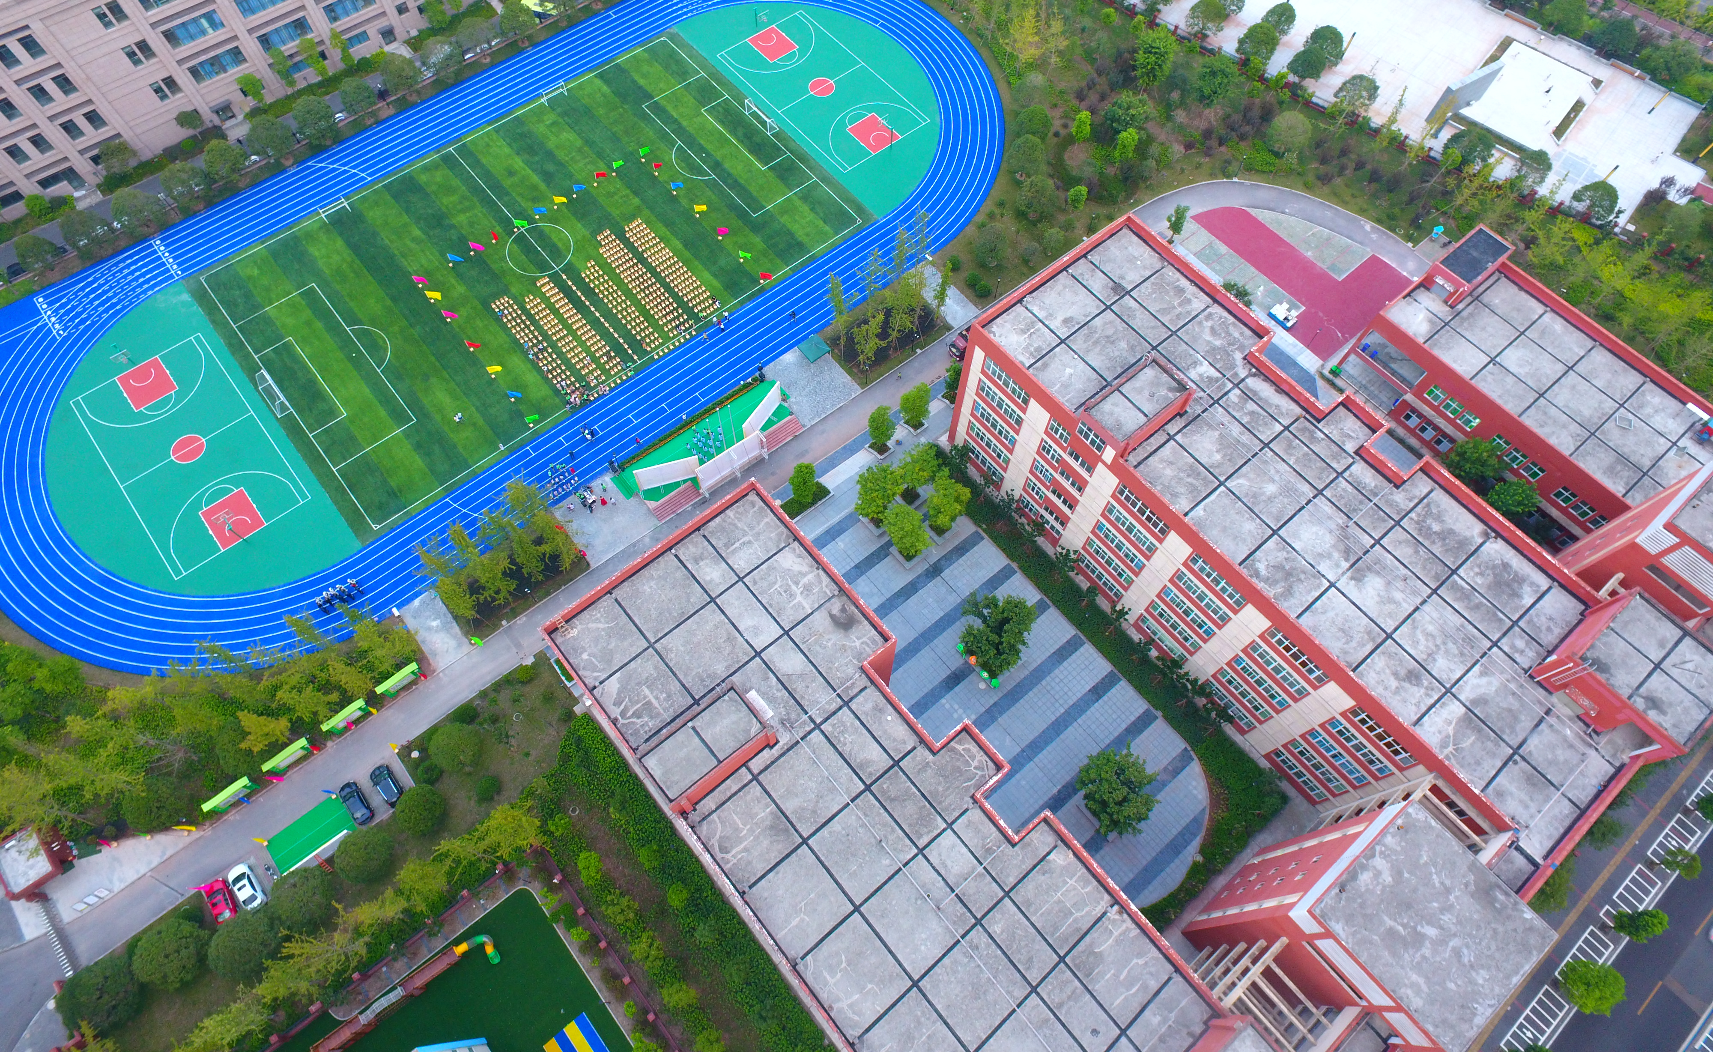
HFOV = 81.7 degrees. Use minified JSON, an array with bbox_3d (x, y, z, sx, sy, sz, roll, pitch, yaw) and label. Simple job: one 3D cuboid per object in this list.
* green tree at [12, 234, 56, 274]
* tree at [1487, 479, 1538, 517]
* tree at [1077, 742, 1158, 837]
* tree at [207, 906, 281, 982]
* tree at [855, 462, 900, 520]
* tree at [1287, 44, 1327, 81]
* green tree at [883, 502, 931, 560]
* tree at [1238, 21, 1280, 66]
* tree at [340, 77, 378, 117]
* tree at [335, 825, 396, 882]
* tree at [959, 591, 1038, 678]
[{"bbox_3d":[-97.691,-32.161,118.029,4.300,4.800,4.300,-37,71,-17],"label":"green tree"},{"bbox_3d":[70.950,-2.560,108.090,4.700,7.000,4.700,4,64,0],"label":"tree"},{"bbox_3d":[24.773,24.983,92.850,7.900,7.600,7.900,4,64,0],"label":"tree"},{"bbox_3d":[-53.639,36.685,86.773,5.930,4.510,5.930,1,64,-2],"label":"tree"},{"bbox_3d":[2.472,-2.856,104.853,5.000,8.800,5.000,4,64,0],"label":"tree"},{"bbox_3d":[62.680,-63.570,137.670,5.200,5.800,5.200,4,64,0],"label":"tree"},{"bbox_3d":[5.561,1.098,103.921,4.900,7.700,4.900,1,64,-2],"label":"green tree"},{"bbox_3d":[56.230,-67.364,139.168,5.640,6.080,5.640,1,64,-2],"label":"tree"},{"bbox_3d":[-65.192,-55.649,129.906,4.400,5.600,4.400,-37,71,-17],"label":"tree"},{"bbox_3d":[-44.693,29.861,90.115,5.000,4.600,5.000,4,64,0],"label":"tree"},{"bbox_3d":[14.190,11.017,98.447,7.800,9.000,7.800,4,64,0],"label":"tree"}]

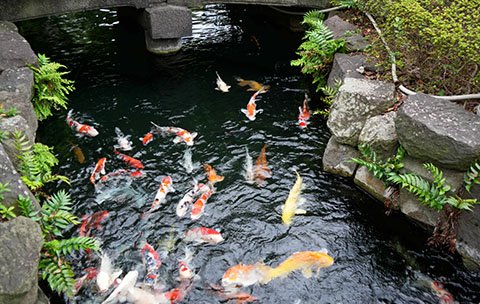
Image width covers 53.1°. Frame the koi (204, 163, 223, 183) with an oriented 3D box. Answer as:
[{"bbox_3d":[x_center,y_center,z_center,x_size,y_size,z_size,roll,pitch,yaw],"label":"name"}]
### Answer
[{"bbox_3d":[-0.240,0.189,3.831,0.121,0.085,0.289,-10,36,-13],"label":"koi"}]

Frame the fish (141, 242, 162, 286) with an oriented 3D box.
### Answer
[{"bbox_3d":[-0.615,0.802,3.335,0.140,0.110,0.390,-2,35,-3],"label":"fish"}]

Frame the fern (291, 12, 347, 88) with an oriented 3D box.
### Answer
[{"bbox_3d":[0.807,-1.030,4.871,0.420,0.600,0.480,-24,41,-30],"label":"fern"}]

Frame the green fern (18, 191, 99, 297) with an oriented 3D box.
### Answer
[{"bbox_3d":[-1.025,0.516,2.710,0.390,0.400,0.420,-1,32,0],"label":"green fern"}]

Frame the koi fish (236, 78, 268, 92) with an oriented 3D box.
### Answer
[{"bbox_3d":[0.114,-0.711,5.122,0.145,0.085,0.381,-30,44,-35],"label":"koi fish"}]

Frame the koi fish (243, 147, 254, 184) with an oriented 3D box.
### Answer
[{"bbox_3d":[0.071,0.103,3.950,0.125,0.102,0.465,-2,35,-2],"label":"koi fish"}]

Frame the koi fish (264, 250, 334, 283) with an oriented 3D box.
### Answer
[{"bbox_3d":[0.372,0.765,3.006,0.465,0.120,0.150,-10,33,-14],"label":"koi fish"}]

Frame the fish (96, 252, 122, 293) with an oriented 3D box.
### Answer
[{"bbox_3d":[-0.860,0.771,3.035,0.150,0.090,0.337,-9,33,-13],"label":"fish"}]

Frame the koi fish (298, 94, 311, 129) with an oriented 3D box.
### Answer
[{"bbox_3d":[0.682,-0.447,5.049,0.150,0.120,0.560,5,35,7],"label":"koi fish"}]

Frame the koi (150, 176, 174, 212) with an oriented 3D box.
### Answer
[{"bbox_3d":[-0.630,0.342,3.718,0.130,0.100,0.438,4,32,8],"label":"koi"}]

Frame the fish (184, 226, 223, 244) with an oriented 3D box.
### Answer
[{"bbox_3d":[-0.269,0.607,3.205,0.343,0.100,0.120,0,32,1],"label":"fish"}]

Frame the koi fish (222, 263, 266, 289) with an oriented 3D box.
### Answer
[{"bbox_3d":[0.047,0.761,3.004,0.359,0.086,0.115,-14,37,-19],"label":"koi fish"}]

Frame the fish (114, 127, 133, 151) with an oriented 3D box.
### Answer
[{"bbox_3d":[-1.054,-0.117,4.281,0.151,0.085,0.359,-15,37,-20],"label":"fish"}]

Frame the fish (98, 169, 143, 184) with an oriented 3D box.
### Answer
[{"bbox_3d":[-0.870,0.205,3.541,0.338,0.100,0.120,-11,35,-15],"label":"fish"}]

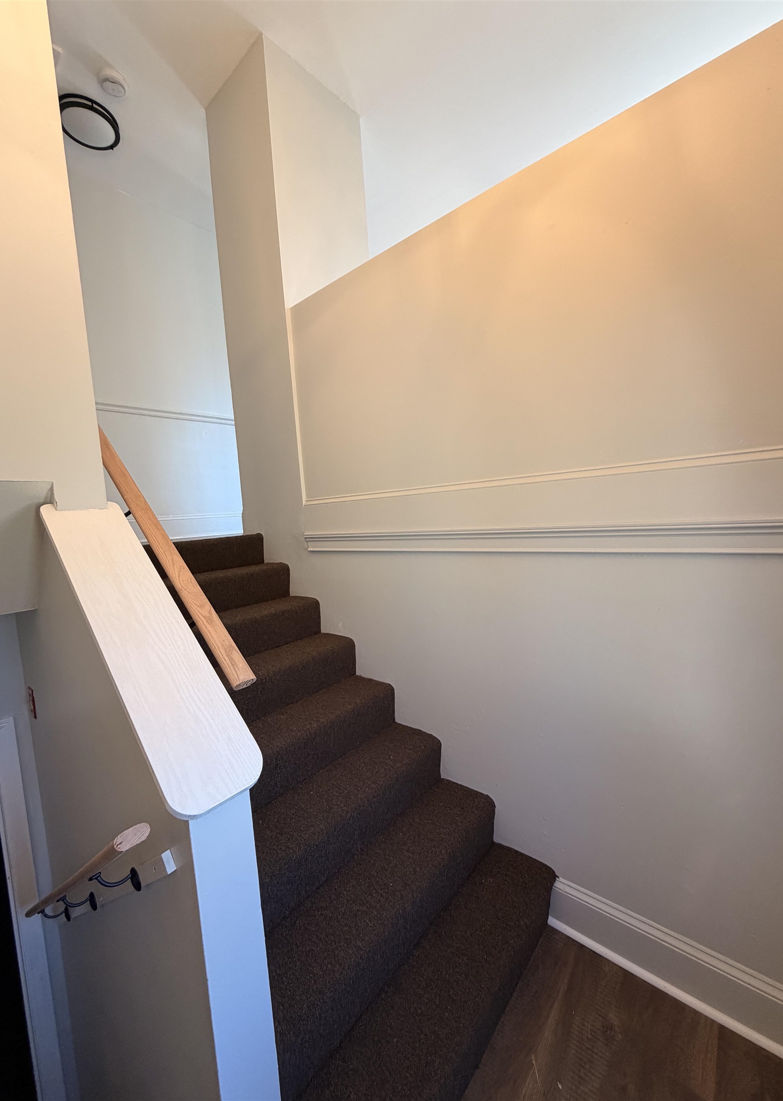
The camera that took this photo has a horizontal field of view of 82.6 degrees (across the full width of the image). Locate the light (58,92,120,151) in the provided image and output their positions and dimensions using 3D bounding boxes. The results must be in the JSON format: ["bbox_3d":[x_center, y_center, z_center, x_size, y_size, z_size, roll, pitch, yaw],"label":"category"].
[{"bbox_3d":[-1.744,-2.452,2.558,0.306,0.067,0.306,0,6,41],"label":"light"}]

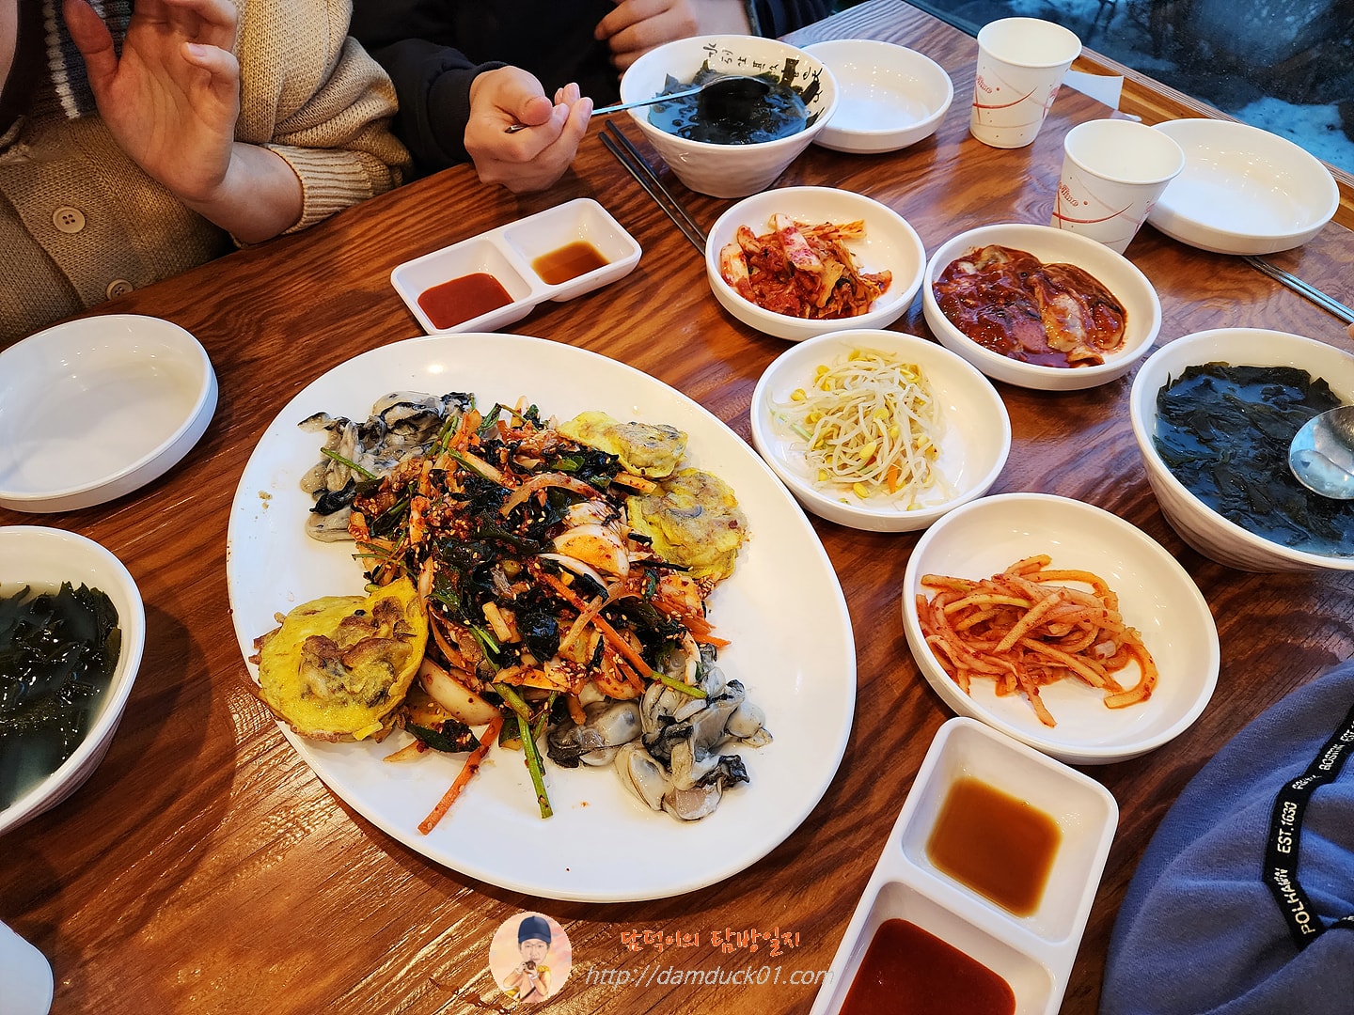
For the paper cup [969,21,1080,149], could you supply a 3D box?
[{"bbox_3d":[0.256,-0.318,0.682,0.073,0.070,0.073,1,53,0],"label":"paper cup"}]

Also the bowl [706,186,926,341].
[{"bbox_3d":[0.092,-0.161,0.603,0.144,0.025,0.144,0,53,0],"label":"bowl"}]

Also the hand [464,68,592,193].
[{"bbox_3d":[-0.099,-0.252,0.602,0.085,0.076,0.082,-25,57,-18],"label":"hand"}]

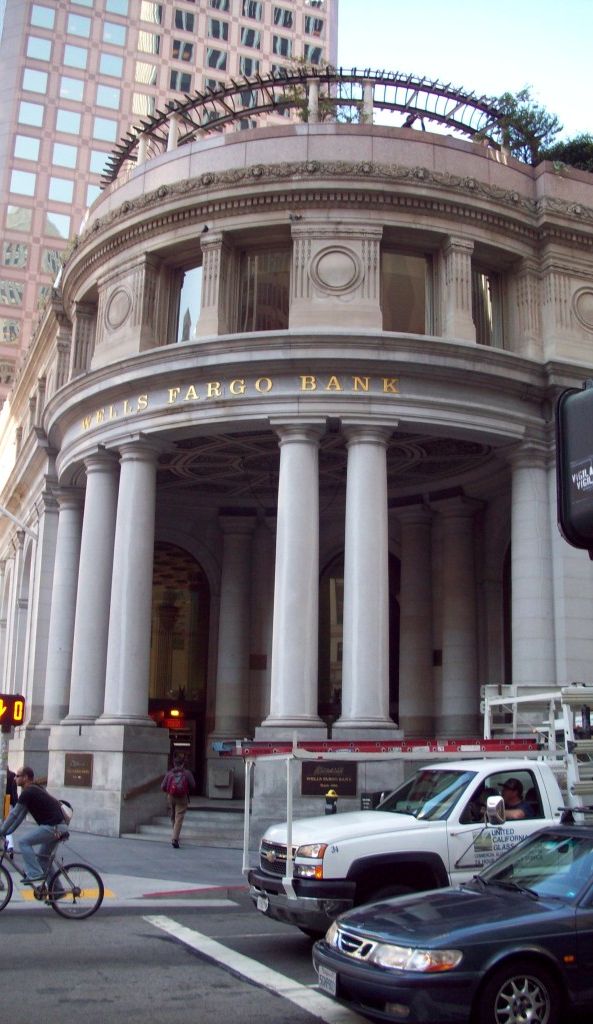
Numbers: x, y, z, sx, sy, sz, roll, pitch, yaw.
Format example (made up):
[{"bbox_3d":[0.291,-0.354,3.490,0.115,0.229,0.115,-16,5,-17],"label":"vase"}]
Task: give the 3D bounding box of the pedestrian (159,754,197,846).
[{"bbox_3d":[-2.274,5.522,20.900,0.620,1.770,0.520,0,-12,7],"label":"pedestrian"}]

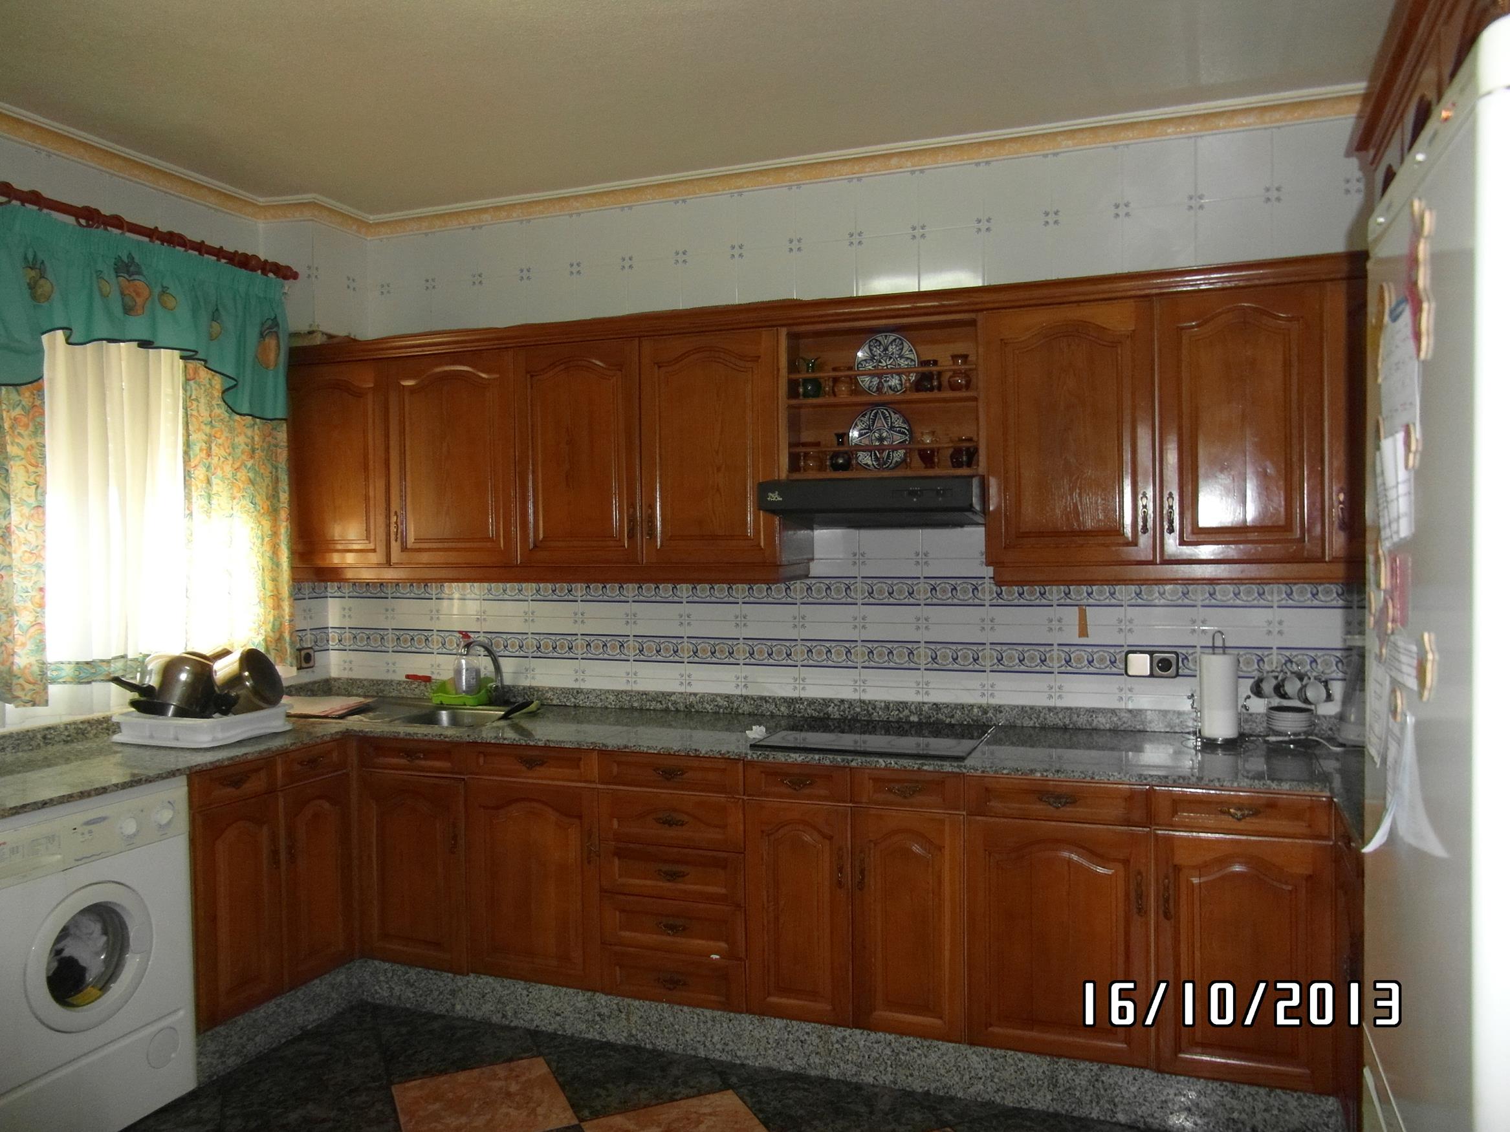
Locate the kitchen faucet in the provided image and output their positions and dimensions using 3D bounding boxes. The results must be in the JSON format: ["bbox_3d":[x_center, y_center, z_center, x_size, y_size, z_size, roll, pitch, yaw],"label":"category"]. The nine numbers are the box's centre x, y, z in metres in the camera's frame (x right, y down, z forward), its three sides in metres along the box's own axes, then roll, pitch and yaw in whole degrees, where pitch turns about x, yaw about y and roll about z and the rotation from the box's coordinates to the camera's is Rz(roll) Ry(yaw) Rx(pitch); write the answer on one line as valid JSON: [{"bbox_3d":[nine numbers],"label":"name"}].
[{"bbox_3d":[-0.938,0.378,3.616,0.058,0.232,0.222,0,1,24],"label":"kitchen faucet"}]

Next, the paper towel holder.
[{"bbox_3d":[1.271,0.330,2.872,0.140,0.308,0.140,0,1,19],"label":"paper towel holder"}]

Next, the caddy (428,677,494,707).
[{"bbox_3d":[-1.046,0.449,3.746,0.200,0.088,0.105,0,1,19],"label":"caddy"}]

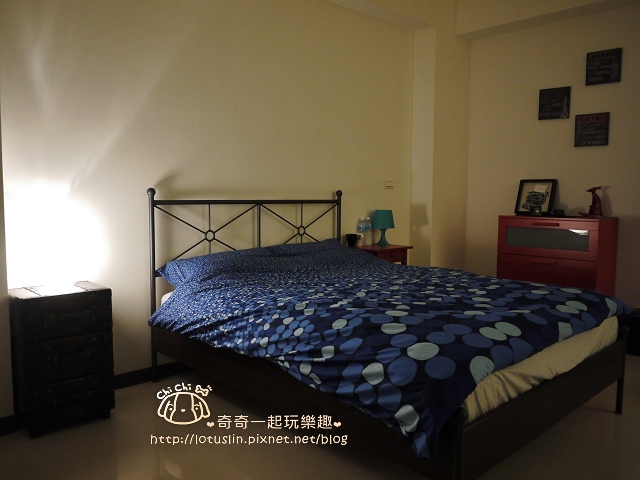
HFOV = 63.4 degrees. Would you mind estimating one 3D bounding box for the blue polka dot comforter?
[{"bbox_3d":[0.316,0.327,2.862,1.720,0.490,2.050,-4,6,-44],"label":"blue polka dot comforter"}]

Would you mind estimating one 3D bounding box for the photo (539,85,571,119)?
[{"bbox_3d":[1.976,-1.144,4.355,0.020,0.250,0.252,-4,6,-44],"label":"photo"}]

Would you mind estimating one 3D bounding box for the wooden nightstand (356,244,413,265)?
[{"bbox_3d":[0.494,0.411,4.317,0.460,0.708,0.350,-4,6,-44],"label":"wooden nightstand"}]

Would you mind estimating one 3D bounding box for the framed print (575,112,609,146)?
[{"bbox_3d":[2.187,-0.881,4.155,0.020,0.250,0.252,-4,6,-44],"label":"framed print"}]

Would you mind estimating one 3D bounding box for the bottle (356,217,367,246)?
[{"bbox_3d":[0.341,-0.063,4.225,0.065,0.225,0.065,-4,6,-44],"label":"bottle"}]

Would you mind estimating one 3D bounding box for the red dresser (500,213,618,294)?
[{"bbox_3d":[1.907,0.301,4.224,0.420,0.960,0.780,-4,6,-44],"label":"red dresser"}]

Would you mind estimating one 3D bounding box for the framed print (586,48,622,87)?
[{"bbox_3d":[2.235,-1.354,4.070,0.020,0.250,0.252,-4,6,-44],"label":"framed print"}]

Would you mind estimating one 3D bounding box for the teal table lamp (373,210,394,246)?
[{"bbox_3d":[0.526,-0.098,4.290,0.190,0.290,0.190,0,5,0],"label":"teal table lamp"}]

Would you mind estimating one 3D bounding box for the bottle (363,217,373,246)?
[{"bbox_3d":[0.404,-0.070,4.285,0.065,0.230,0.065,-4,6,-44],"label":"bottle"}]

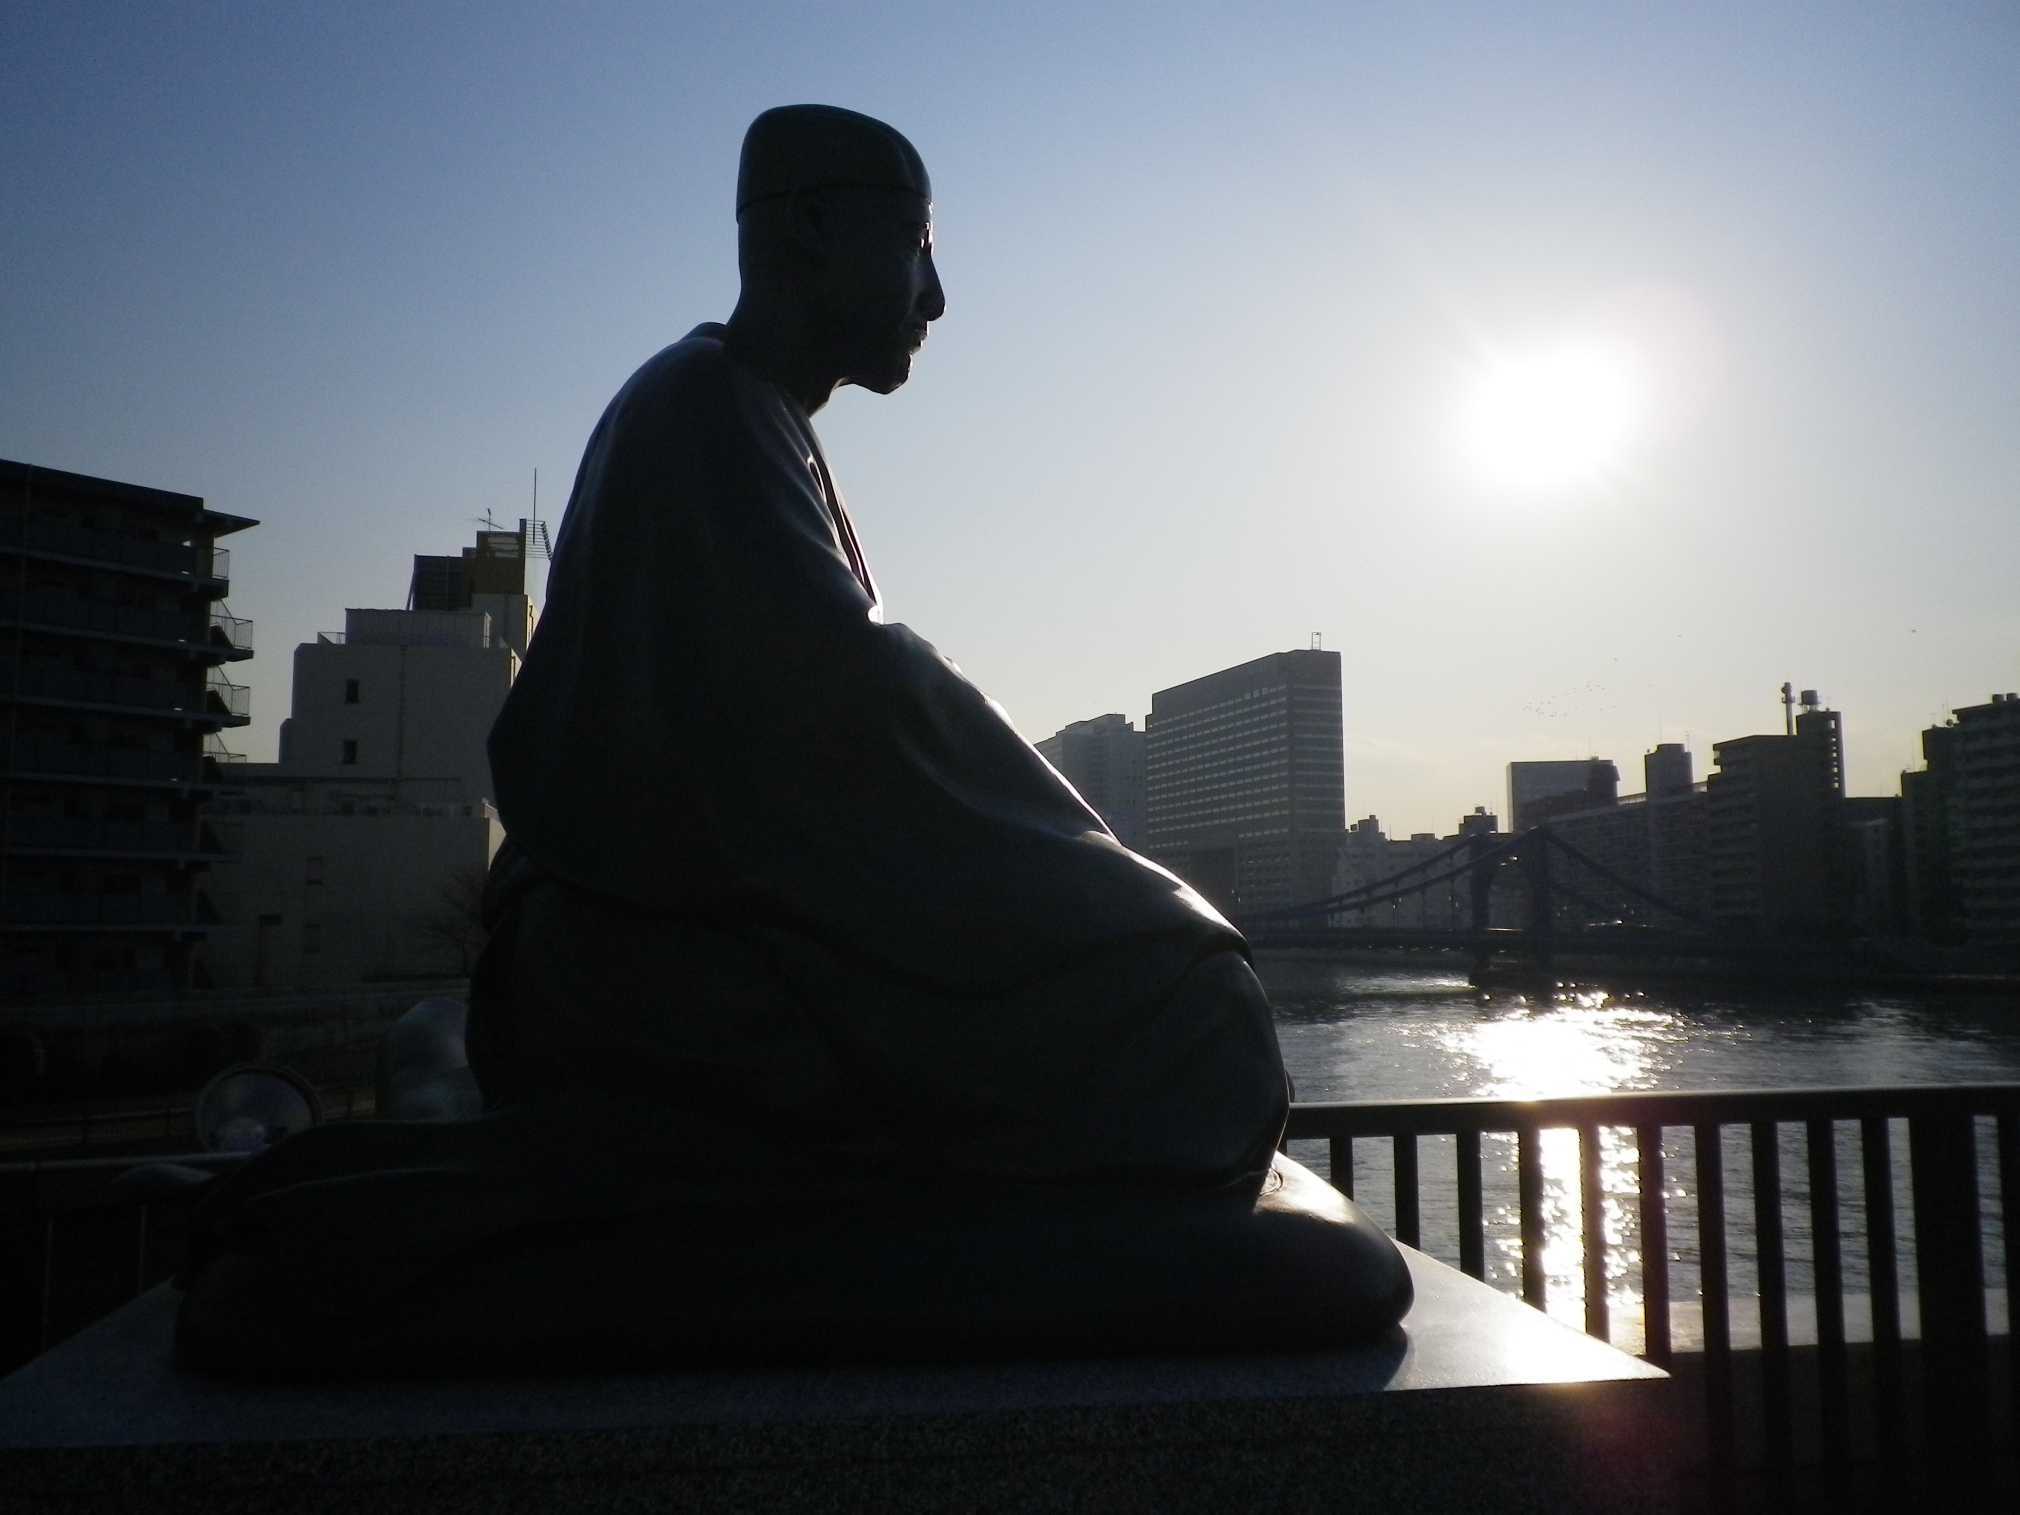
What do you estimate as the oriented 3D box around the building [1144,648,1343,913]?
[{"bbox_3d":[84.096,20.786,604.337,18.898,100.956,116.652,2,-7,-20],"label":"building"}]

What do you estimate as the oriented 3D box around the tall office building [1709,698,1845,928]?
[{"bbox_3d":[145.531,15.120,310.152,16.973,45.828,18.887,0,-6,-3],"label":"tall office building"}]

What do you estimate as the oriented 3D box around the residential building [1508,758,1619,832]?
[{"bbox_3d":[156.209,29.045,462.298,26.281,53.447,20.000,-1,-6,13],"label":"residential building"}]

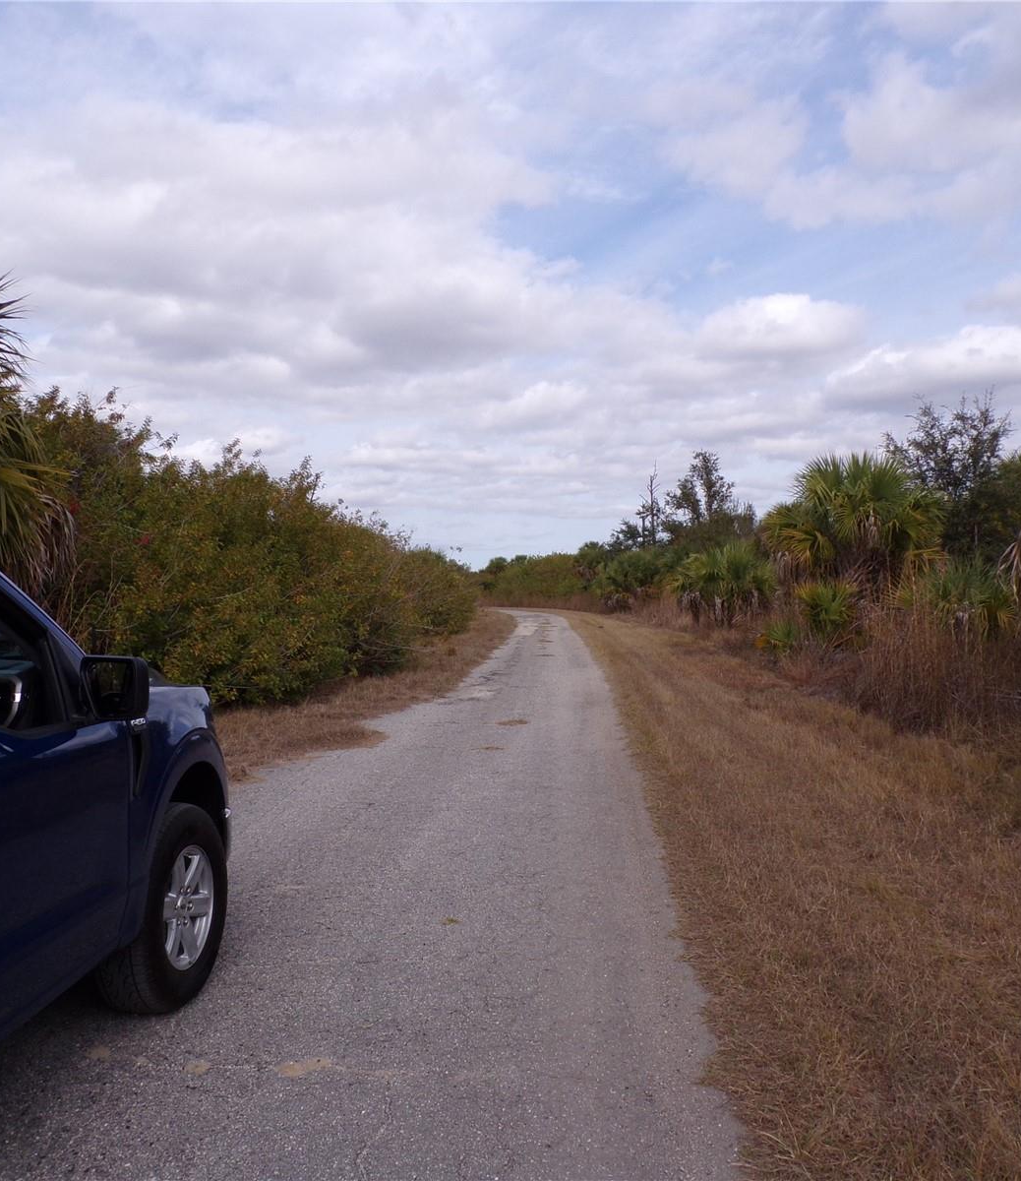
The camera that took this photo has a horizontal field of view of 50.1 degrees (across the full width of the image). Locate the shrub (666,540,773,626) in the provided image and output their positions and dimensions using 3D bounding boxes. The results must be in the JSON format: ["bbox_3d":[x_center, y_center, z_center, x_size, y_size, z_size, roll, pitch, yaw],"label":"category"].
[{"bbox_3d":[7.087,-0.229,37.000,3.580,2.880,3.100,0,0,0],"label":"shrub"}]

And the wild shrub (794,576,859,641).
[{"bbox_3d":[7.629,0.463,26.500,1.540,1.540,1.450,0,0,0],"label":"wild shrub"}]

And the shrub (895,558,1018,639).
[{"bbox_3d":[8.782,0.206,21.500,2.390,1.670,2.100,0,0,0],"label":"shrub"}]

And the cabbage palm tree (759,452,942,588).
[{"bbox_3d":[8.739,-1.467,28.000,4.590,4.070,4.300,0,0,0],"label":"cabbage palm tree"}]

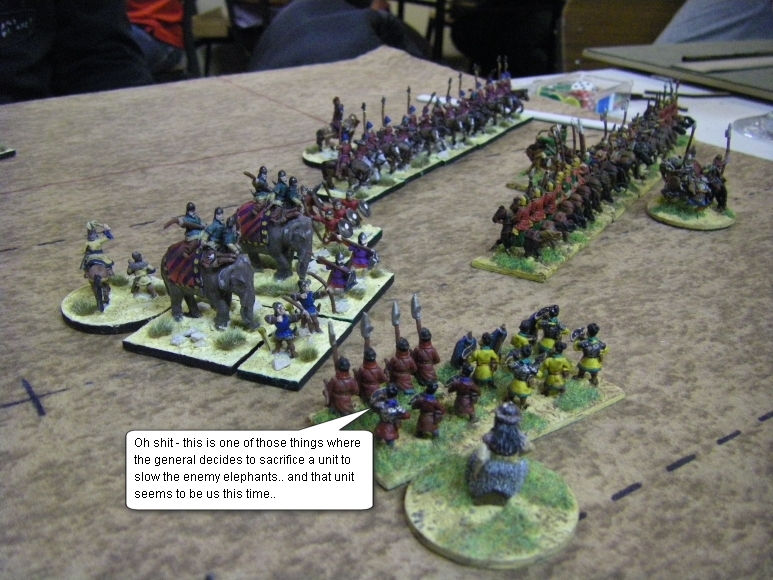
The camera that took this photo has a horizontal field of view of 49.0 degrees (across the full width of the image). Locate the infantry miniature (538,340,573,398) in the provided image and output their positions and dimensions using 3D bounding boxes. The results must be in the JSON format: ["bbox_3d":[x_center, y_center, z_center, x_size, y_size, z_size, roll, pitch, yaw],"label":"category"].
[{"bbox_3d":[0.047,0.021,0.235,0.009,0.016,0.007,-10,27,-23],"label":"infantry miniature"}]

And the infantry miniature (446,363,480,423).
[{"bbox_3d":[0.021,0.027,0.226,0.009,0.017,0.008,-7,26,-15],"label":"infantry miniature"}]

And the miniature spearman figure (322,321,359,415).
[{"bbox_3d":[-0.012,0.020,0.223,0.008,0.026,0.008,-12,27,-26],"label":"miniature spearman figure"}]

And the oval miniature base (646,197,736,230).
[{"bbox_3d":[0.138,-0.035,0.383,0.039,0.003,0.039,1,25,0],"label":"oval miniature base"}]

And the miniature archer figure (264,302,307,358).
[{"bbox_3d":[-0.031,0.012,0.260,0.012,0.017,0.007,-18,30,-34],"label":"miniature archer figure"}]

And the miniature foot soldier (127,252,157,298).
[{"bbox_3d":[-0.084,-0.005,0.289,0.010,0.016,0.007,-6,26,-15],"label":"miniature foot soldier"}]

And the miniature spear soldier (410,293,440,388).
[{"bbox_3d":[0.010,0.015,0.234,0.008,0.026,0.008,-11,27,-23],"label":"miniature spear soldier"}]

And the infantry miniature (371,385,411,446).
[{"bbox_3d":[0.001,0.031,0.211,0.009,0.017,0.008,-10,26,-23],"label":"infantry miniature"}]

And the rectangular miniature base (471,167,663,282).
[{"bbox_3d":[0.086,-0.034,0.380,0.030,0.003,0.155,15,28,28],"label":"rectangular miniature base"}]

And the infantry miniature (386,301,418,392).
[{"bbox_3d":[0.005,0.016,0.240,0.009,0.027,0.008,-11,27,-24],"label":"infantry miniature"}]

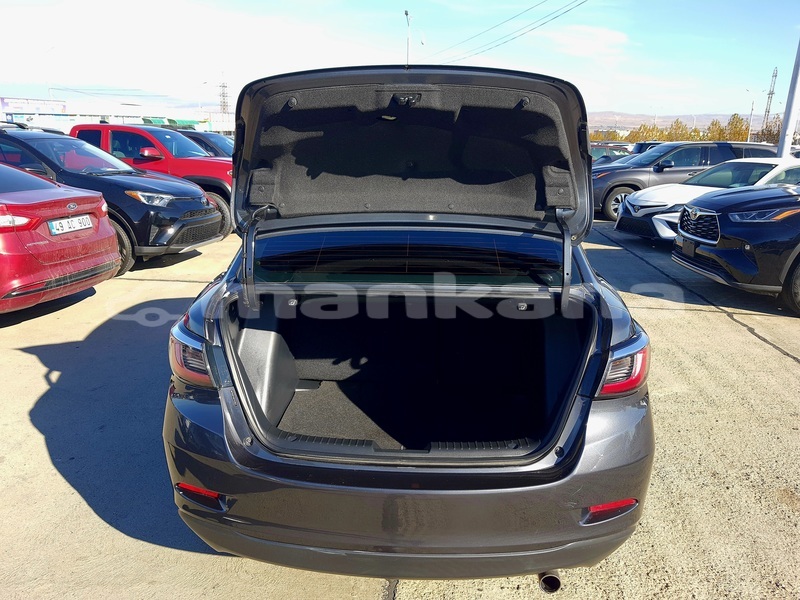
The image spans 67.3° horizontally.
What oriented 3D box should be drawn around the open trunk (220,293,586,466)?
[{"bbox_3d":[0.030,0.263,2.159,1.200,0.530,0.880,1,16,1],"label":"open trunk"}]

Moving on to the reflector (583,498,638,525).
[{"bbox_3d":[0.691,0.695,1.995,0.195,0.053,0.055,-5,17,-16],"label":"reflector"}]

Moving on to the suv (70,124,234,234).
[{"bbox_3d":[-4.643,-2.285,10.780,5.050,1.790,1.880,3,16,8],"label":"suv"}]

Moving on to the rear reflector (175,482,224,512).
[{"bbox_3d":[-0.689,0.666,2.068,0.190,0.053,0.055,7,18,22],"label":"rear reflector"}]

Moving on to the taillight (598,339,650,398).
[{"bbox_3d":[0.728,0.202,2.037,0.195,0.170,0.210,-1,16,-6],"label":"taillight"}]

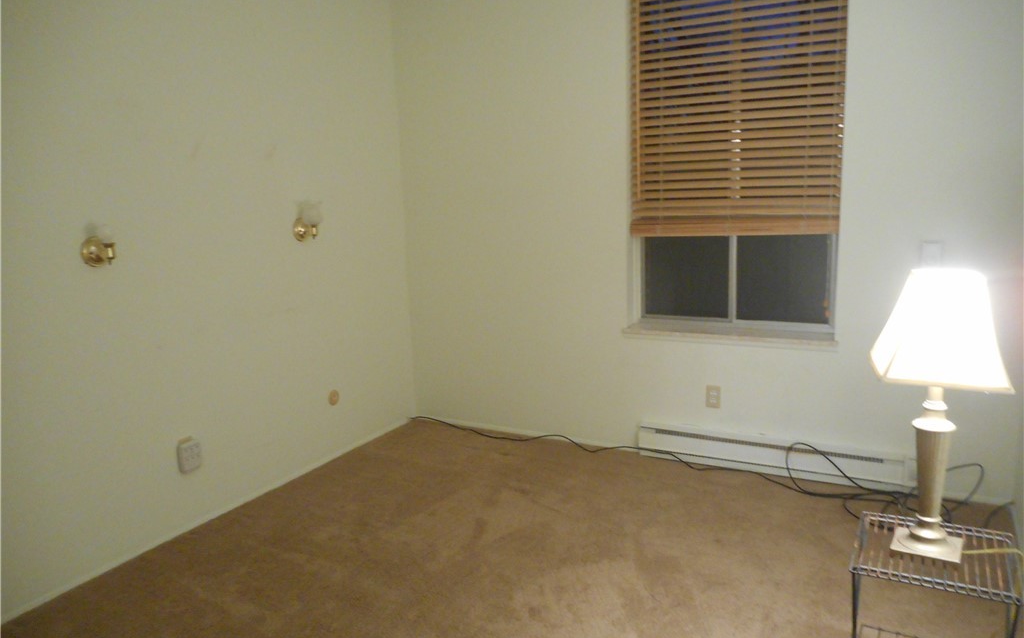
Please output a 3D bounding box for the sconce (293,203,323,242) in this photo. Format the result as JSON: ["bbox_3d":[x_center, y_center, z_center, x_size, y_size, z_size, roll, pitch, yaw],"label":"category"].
[{"bbox_3d":[-0.984,-0.472,3.612,0.132,0.187,0.108,3,12,28],"label":"sconce"}]

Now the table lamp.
[{"bbox_3d":[0.952,0.210,1.649,0.256,0.635,0.252,3,12,28],"label":"table lamp"}]

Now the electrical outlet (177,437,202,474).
[{"bbox_3d":[-1.363,0.573,3.119,0.034,0.129,0.091,3,12,28],"label":"electrical outlet"}]

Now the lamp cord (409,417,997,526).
[{"bbox_3d":[0.606,0.640,3.646,3.020,0.205,0.410,3,12,28],"label":"lamp cord"}]

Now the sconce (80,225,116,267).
[{"bbox_3d":[-1.482,-0.267,2.691,0.132,0.161,0.108,3,12,28],"label":"sconce"}]

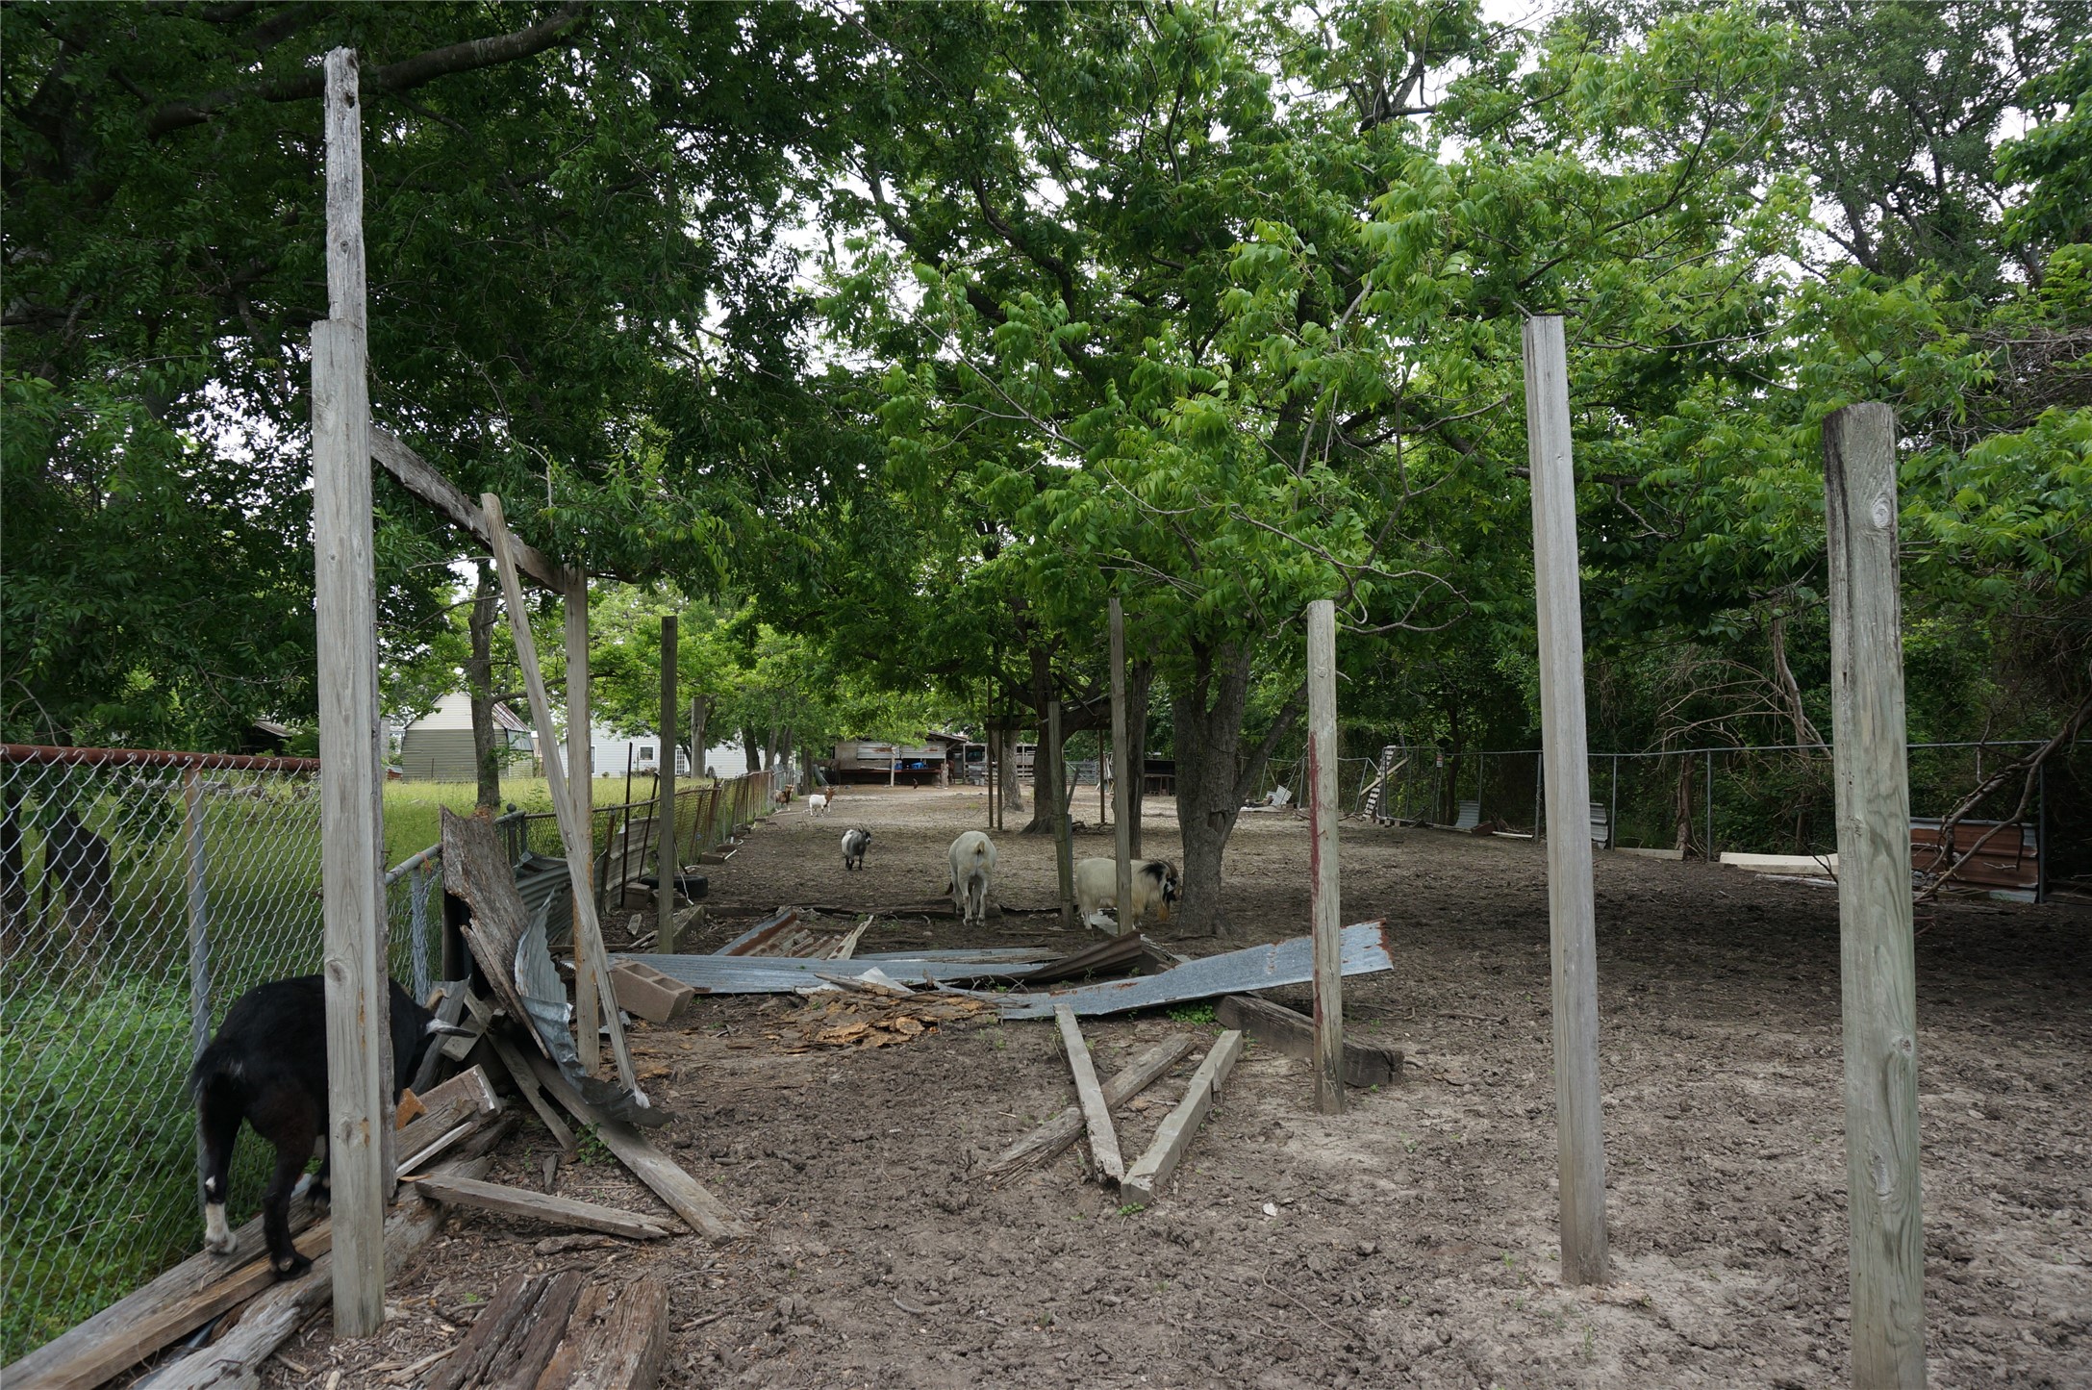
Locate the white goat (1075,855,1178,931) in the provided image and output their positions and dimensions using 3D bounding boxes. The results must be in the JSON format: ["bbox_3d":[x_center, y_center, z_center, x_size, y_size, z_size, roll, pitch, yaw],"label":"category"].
[{"bbox_3d":[0.713,1.724,12.285,0.950,0.648,0.320,-1,-3,6],"label":"white goat"}]

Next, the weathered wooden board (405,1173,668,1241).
[{"bbox_3d":[-1.512,1.544,4.227,0.767,0.040,0.095,9,-3,1],"label":"weathered wooden board"}]

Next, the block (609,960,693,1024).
[{"bbox_3d":[-2.251,1.703,7.950,0.395,0.194,0.190,20,4,14],"label":"block"}]

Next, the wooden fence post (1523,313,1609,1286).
[{"bbox_3d":[1.427,0.253,3.846,0.092,2.657,0.092,-1,-4,-2],"label":"wooden fence post"}]

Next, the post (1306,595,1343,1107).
[{"bbox_3d":[1.100,0.621,5.468,0.086,1.990,0.086,0,-3,-2],"label":"post"}]

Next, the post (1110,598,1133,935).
[{"bbox_3d":[0.583,0.563,10.809,0.090,2.648,0.090,-1,-3,-7],"label":"post"}]

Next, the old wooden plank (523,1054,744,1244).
[{"bbox_3d":[-1.490,1.526,4.825,0.135,0.045,2.073,2,0,-35],"label":"old wooden plank"}]

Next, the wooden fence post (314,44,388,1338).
[{"bbox_3d":[-1.727,-0.049,3.468,0.095,3.170,0.135,-2,-3,-8],"label":"wooden fence post"}]

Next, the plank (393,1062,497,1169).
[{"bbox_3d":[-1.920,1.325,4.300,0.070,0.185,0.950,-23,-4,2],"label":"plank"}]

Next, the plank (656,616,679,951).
[{"bbox_3d":[-2.816,0.701,10.405,0.092,2.573,0.092,0,-3,-2],"label":"plank"}]

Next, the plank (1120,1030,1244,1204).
[{"bbox_3d":[0.585,1.588,5.447,0.085,0.077,2.487,-1,-3,14],"label":"plank"}]

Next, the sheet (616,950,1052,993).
[{"bbox_3d":[-1.489,1.724,8.634,2.850,0.090,0.703,0,3,0],"label":"sheet"}]

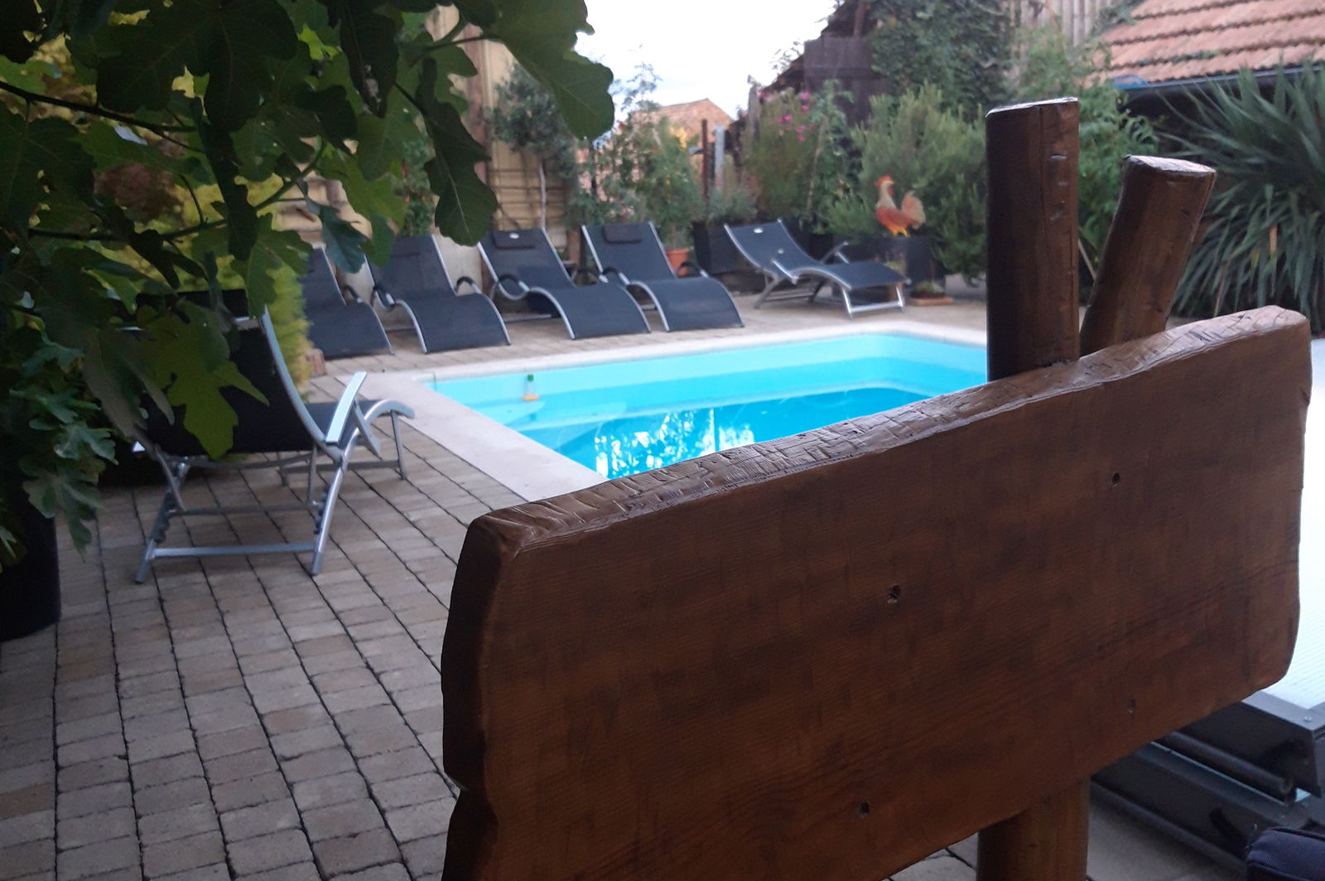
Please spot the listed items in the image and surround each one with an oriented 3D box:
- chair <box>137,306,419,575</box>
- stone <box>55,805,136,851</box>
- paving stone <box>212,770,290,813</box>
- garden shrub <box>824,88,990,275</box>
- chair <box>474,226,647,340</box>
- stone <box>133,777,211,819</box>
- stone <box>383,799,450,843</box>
[{"bbox_3d":[-1.337,-0.129,4.576,0.598,0.885,1.863,-2,11,1],"label":"chair"},{"bbox_3d":[-1.102,0.783,2.595,0.136,0.055,0.134,-7,13,-21],"label":"stone"},{"bbox_3d":[-0.845,0.751,2.733,0.139,0.060,0.138,-7,12,-23],"label":"paving stone"},{"bbox_3d":[2.383,-2.546,13.053,1.500,1.874,1.300,-6,12,-23],"label":"garden shrub"},{"bbox_3d":[-0.803,-1.254,10.391,0.640,0.732,1.708,-9,13,-29],"label":"chair"},{"bbox_3d":[-0.953,0.722,2.593,0.135,0.050,0.120,-6,12,-23],"label":"stone"},{"bbox_3d":[-0.433,0.730,2.474,0.135,0.050,0.132,-6,12,-23],"label":"stone"}]

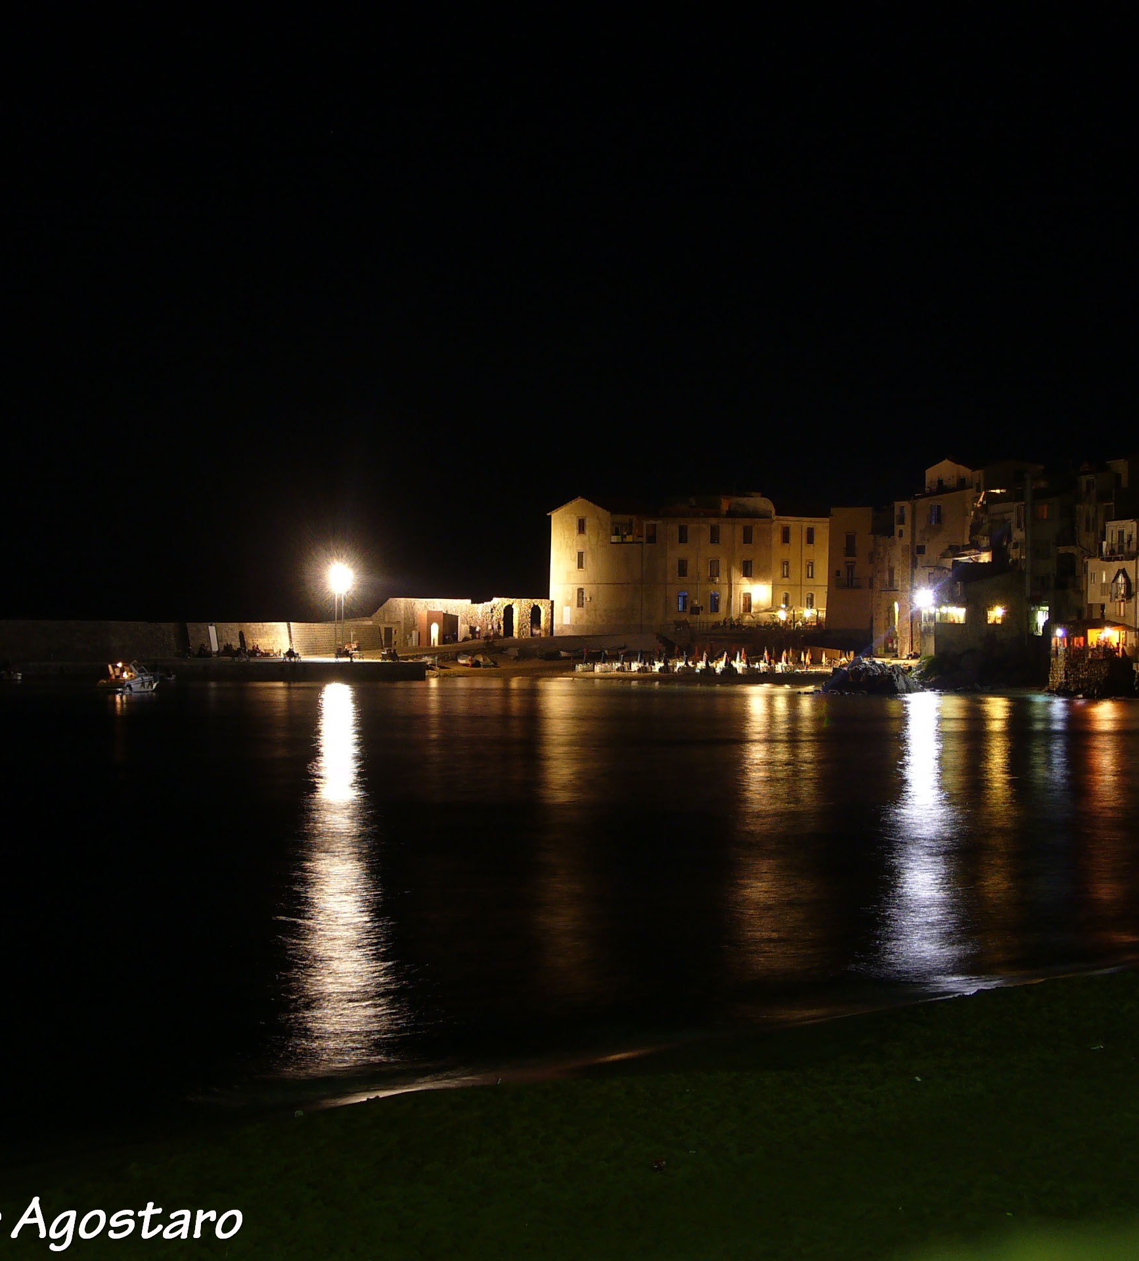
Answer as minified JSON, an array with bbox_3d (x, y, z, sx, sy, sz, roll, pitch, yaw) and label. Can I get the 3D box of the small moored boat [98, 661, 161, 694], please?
[{"bbox_3d":[-34.800,3.650,230.000,5.100,2.400,2.000,0,0,18],"label":"small moored boat"}]

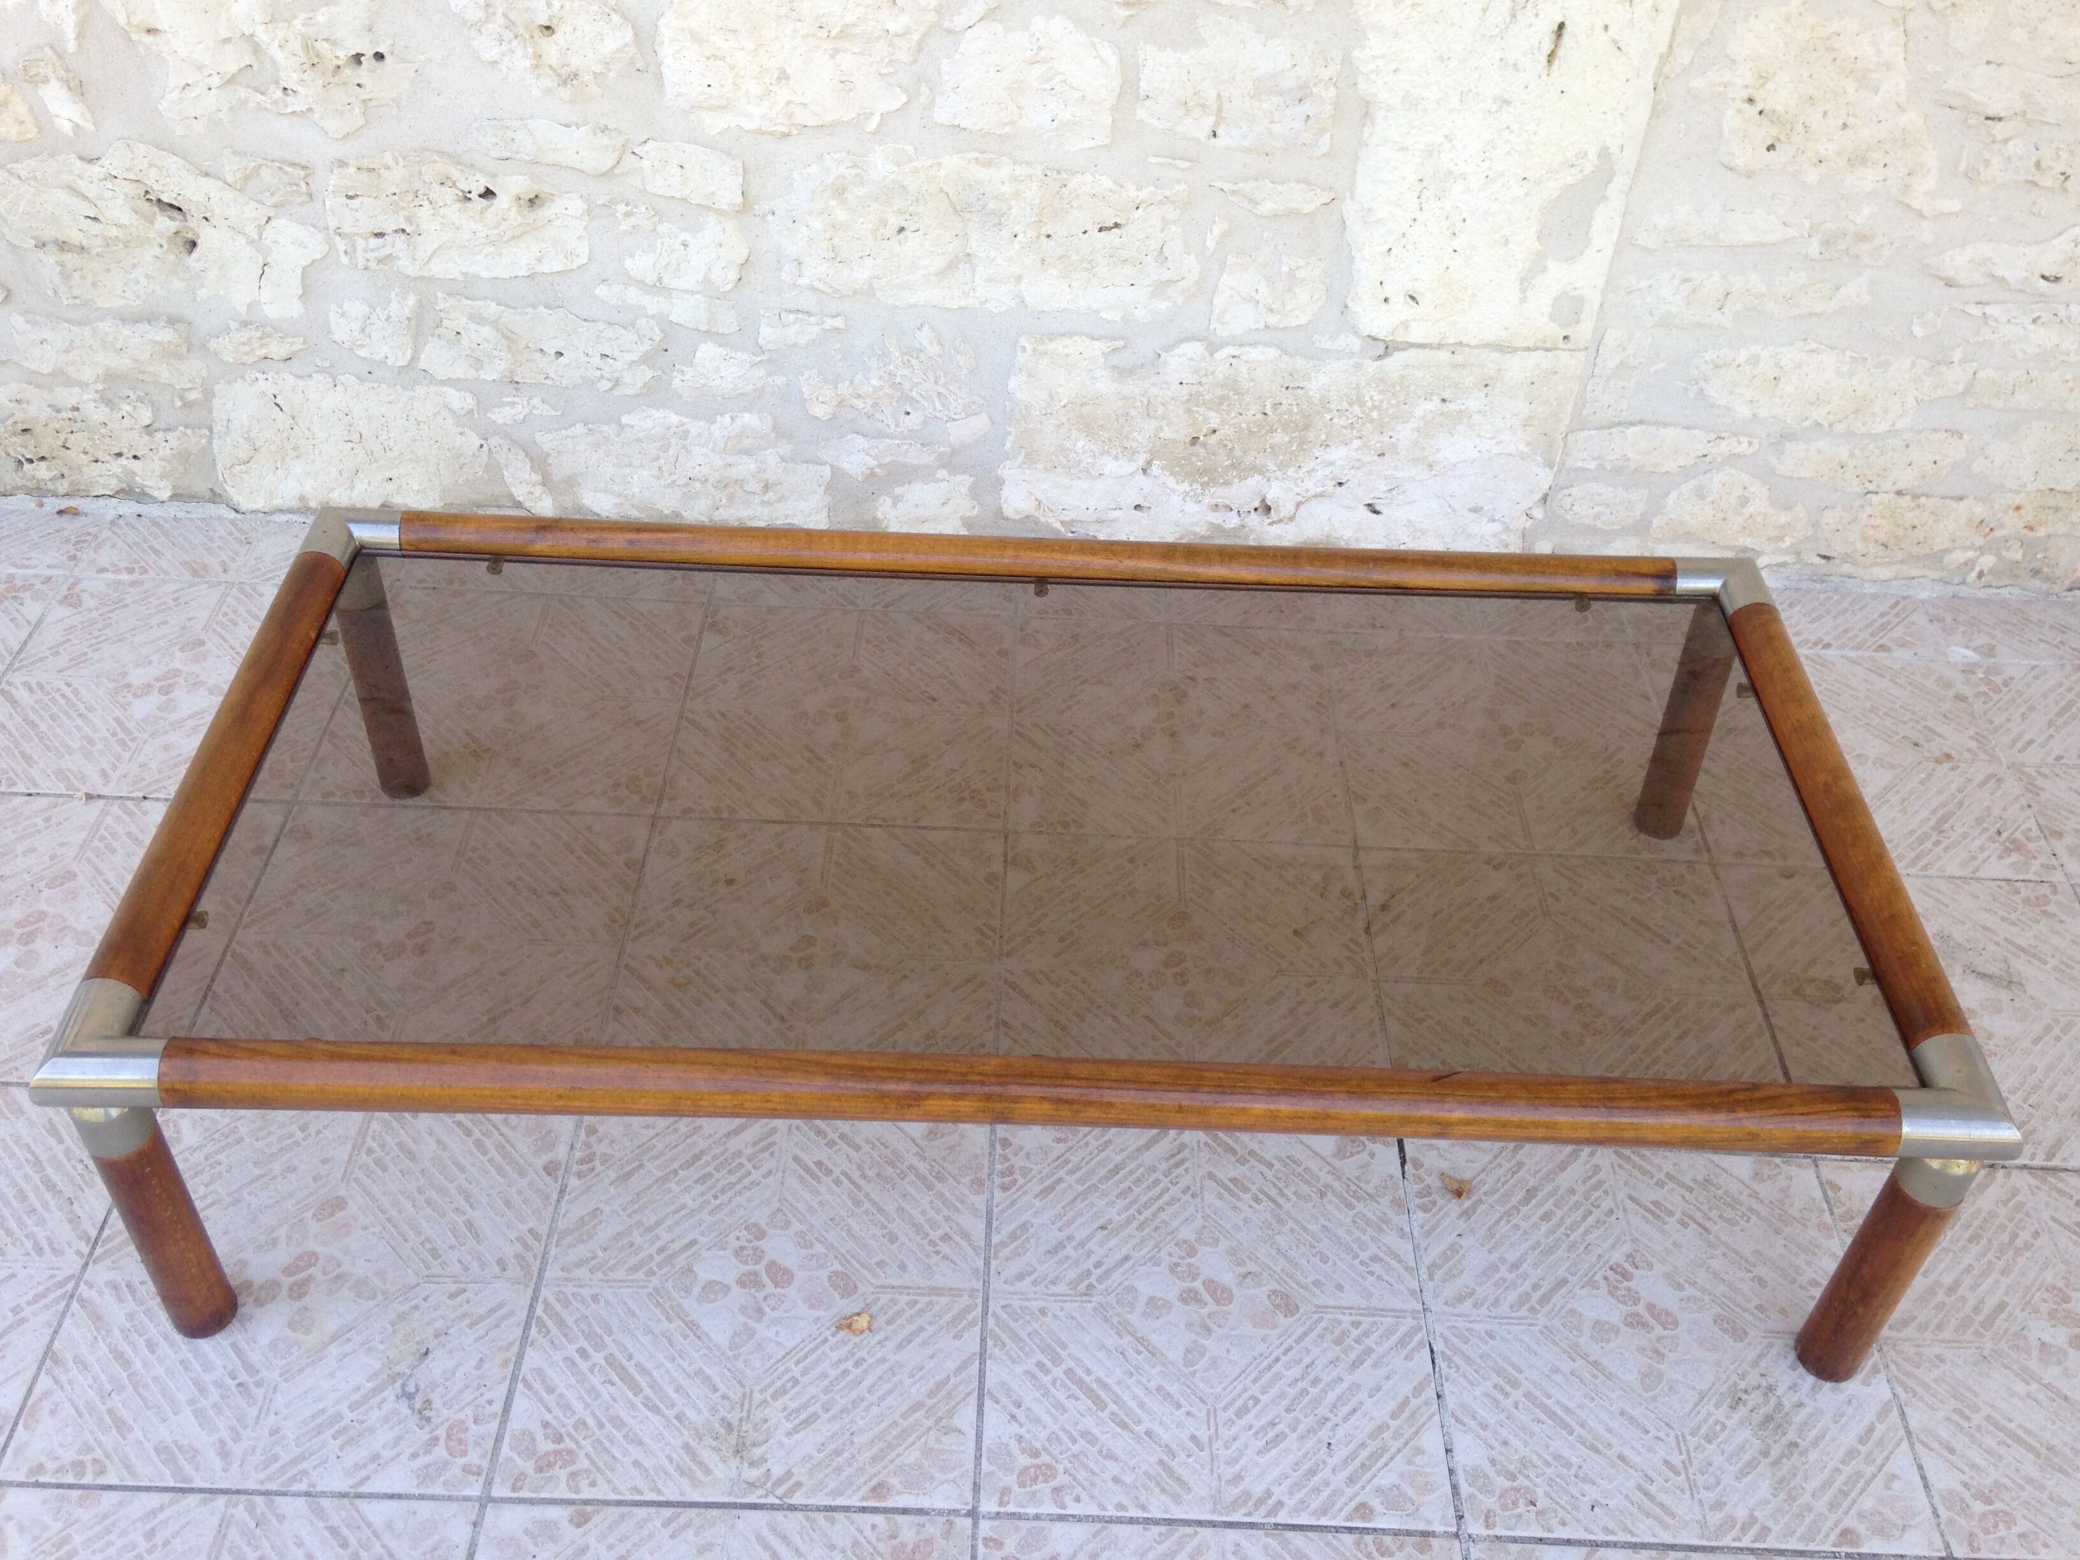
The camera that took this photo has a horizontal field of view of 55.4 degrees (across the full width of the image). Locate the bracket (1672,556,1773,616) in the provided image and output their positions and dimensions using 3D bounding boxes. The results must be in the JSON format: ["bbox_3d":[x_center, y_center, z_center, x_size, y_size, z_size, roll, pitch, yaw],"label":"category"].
[{"bbox_3d":[0.612,-0.165,1.775,0.082,0.043,0.082,2,41,-1],"label":"bracket"}]

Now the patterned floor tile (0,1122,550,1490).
[{"bbox_3d":[-0.560,0.386,1.529,0.340,0.010,0.349,2,41,-1],"label":"patterned floor tile"}]

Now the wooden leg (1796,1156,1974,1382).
[{"bbox_3d":[0.613,0.342,1.435,0.046,0.273,0.046,2,41,-1],"label":"wooden leg"}]

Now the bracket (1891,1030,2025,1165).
[{"bbox_3d":[0.609,0.216,1.342,0.082,0.043,0.082,2,41,-1],"label":"bracket"}]

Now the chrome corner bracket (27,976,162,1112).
[{"bbox_3d":[-0.611,0.175,1.317,0.082,0.043,0.082,2,41,-1],"label":"chrome corner bracket"}]

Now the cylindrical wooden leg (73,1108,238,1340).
[{"bbox_3d":[-0.627,0.300,1.409,0.046,0.273,0.046,2,41,-1],"label":"cylindrical wooden leg"}]

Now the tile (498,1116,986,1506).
[{"bbox_3d":[-0.215,0.400,1.533,0.340,0.010,0.349,2,41,-1],"label":"tile"}]

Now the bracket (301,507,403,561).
[{"bbox_3d":[-0.607,-0.207,1.749,0.082,0.043,0.082,2,41,-1],"label":"bracket"}]

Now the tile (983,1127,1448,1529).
[{"bbox_3d":[0.129,0.415,1.537,0.340,0.010,0.349,2,41,-1],"label":"tile"}]

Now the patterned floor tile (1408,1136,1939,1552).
[{"bbox_3d":[0.474,0.430,1.541,0.340,0.010,0.349,2,41,-1],"label":"patterned floor tile"}]

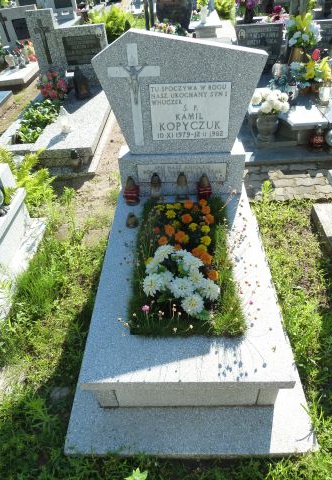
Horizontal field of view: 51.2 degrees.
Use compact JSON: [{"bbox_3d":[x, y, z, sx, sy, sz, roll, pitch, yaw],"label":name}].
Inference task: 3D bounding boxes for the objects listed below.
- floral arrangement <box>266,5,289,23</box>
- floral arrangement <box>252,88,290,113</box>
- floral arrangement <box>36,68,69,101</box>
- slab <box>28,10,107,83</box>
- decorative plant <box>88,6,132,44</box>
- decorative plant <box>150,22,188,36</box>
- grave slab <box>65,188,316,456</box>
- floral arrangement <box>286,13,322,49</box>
[{"bbox_3d":[1.497,-3.028,4.655,0.310,0.250,0.260,-1,43,3],"label":"floral arrangement"},{"bbox_3d":[0.889,-1.159,2.923,0.310,0.230,0.280,-1,43,3],"label":"floral arrangement"},{"bbox_3d":[-1.242,-1.701,3.793,0.320,0.340,0.290,-1,43,3],"label":"floral arrangement"},{"bbox_3d":[-1.047,-2.136,3.877,0.800,0.800,0.160,-1,43,3],"label":"slab"},{"bbox_3d":[-0.863,-3.321,5.392,0.660,0.620,0.600,-1,43,3],"label":"decorative plant"},{"bbox_3d":[0.055,-3.335,5.493,0.560,0.240,0.300,-1,43,3],"label":"decorative plant"},{"bbox_3d":[0.098,0.264,1.832,1.000,0.330,1.460,-1,43,3],"label":"grave slab"},{"bbox_3d":[1.407,-2.119,3.523,0.370,0.380,0.320,-1,43,3],"label":"floral arrangement"}]

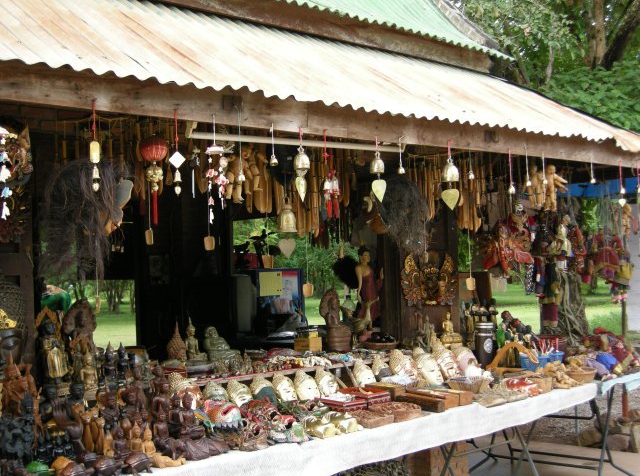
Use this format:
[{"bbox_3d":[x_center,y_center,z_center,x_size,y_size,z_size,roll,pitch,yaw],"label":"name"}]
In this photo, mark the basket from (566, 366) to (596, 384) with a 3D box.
[{"bbox_3d":[1.429,0.750,4.850,0.150,0.070,0.150,0,-3,-43],"label":"basket"}]

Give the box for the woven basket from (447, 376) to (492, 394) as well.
[{"bbox_3d":[0.757,0.747,4.500,0.150,0.075,0.190,0,-3,-43],"label":"woven basket"}]

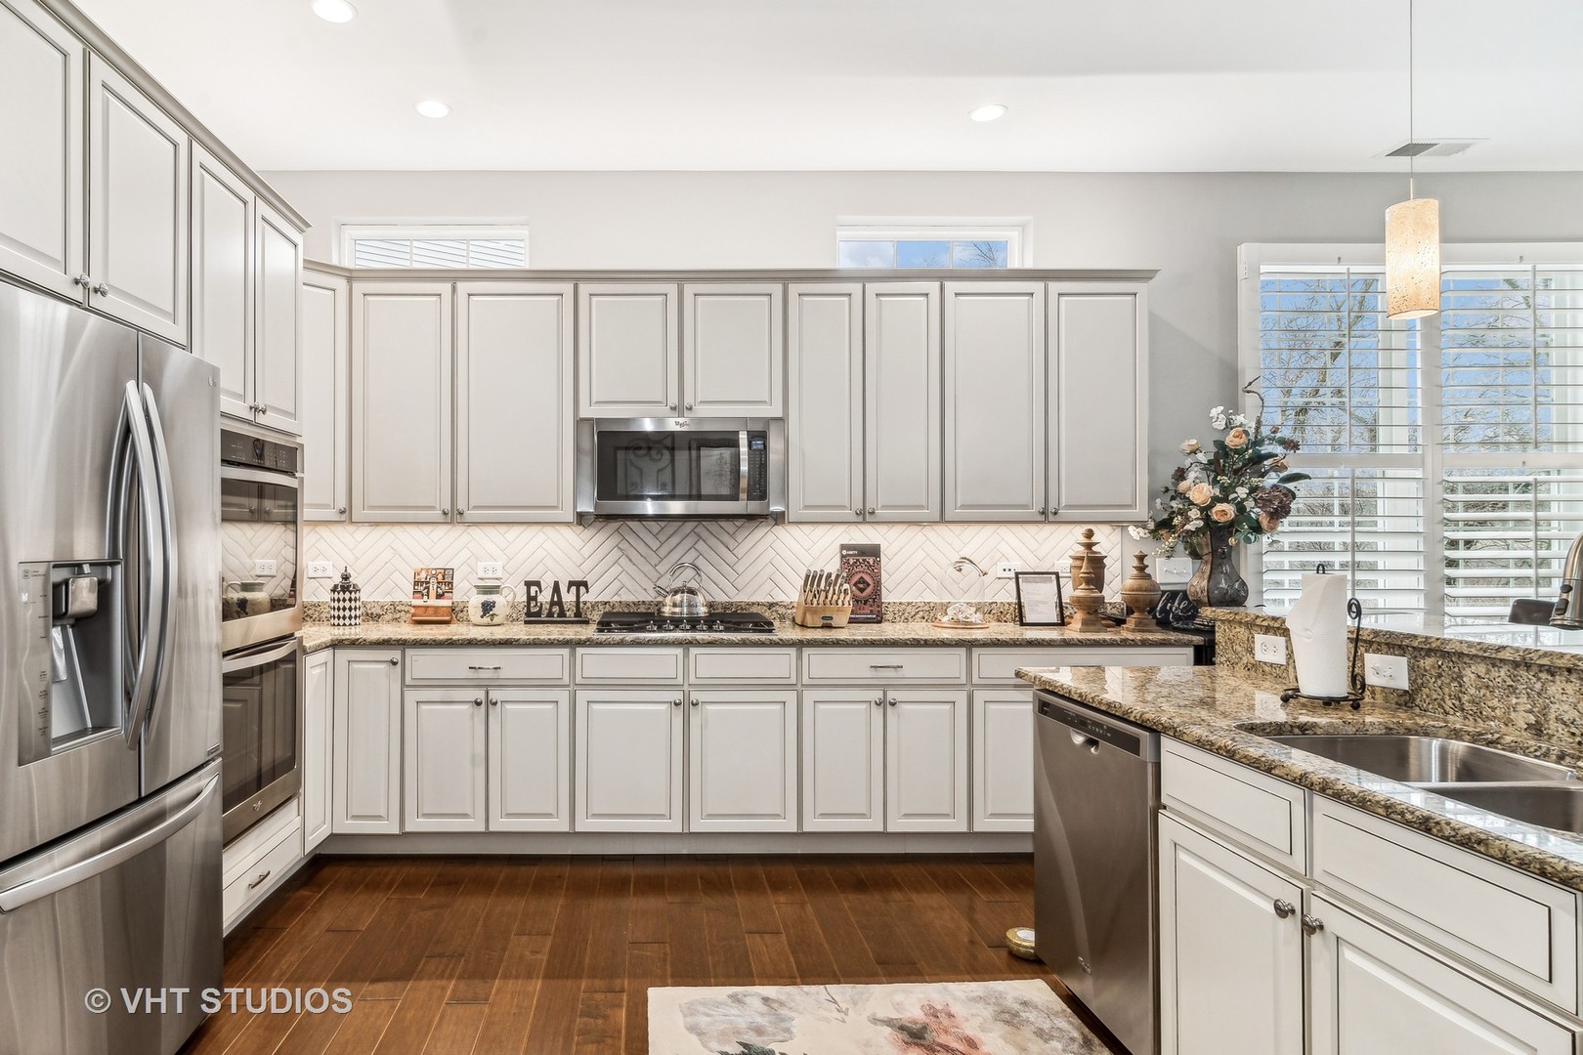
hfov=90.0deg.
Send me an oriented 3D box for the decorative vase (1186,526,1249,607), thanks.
[{"bbox_3d":[1.400,0.122,2.600,0.197,0.275,0.190,0,0,0],"label":"decorative vase"}]

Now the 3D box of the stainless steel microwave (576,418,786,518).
[{"bbox_3d":[-0.495,-0.255,3.600,0.880,0.435,0.400,0,-1,0],"label":"stainless steel microwave"}]

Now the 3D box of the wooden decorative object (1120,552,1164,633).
[{"bbox_3d":[1.505,0.272,3.390,0.175,0.332,0.175,0,-1,0],"label":"wooden decorative object"}]

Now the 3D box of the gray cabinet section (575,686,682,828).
[{"bbox_3d":[-0.647,0.930,3.450,0.440,0.571,0.580,0,0,0],"label":"gray cabinet section"}]

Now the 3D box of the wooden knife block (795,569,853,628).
[{"bbox_3d":[0.148,0.316,3.630,0.230,0.270,0.160,0,0,-6],"label":"wooden knife block"}]

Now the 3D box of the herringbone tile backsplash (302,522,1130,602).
[{"bbox_3d":[-0.400,0.161,3.735,4.000,0.380,0.025,0,0,0],"label":"herringbone tile backsplash"}]

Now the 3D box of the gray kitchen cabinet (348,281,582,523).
[{"bbox_3d":[-1.455,-0.565,3.600,0.990,1.070,0.320,0,0,0],"label":"gray kitchen cabinet"}]

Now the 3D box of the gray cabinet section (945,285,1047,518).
[{"bbox_3d":[0.884,-0.550,3.615,0.448,1.042,0.330,0,0,0],"label":"gray cabinet section"}]

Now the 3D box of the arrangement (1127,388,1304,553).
[{"bbox_3d":[1.352,-0.170,2.510,0.530,0.520,0.430,0,-1,6],"label":"arrangement"}]

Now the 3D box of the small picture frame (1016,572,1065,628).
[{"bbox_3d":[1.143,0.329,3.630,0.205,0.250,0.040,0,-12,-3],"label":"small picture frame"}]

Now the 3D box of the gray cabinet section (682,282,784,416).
[{"bbox_3d":[-0.253,-0.774,3.615,0.442,0.583,0.330,0,0,0],"label":"gray cabinet section"}]

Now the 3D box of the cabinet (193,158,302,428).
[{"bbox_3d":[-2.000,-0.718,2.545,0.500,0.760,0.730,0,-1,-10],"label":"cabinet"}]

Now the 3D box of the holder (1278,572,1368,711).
[{"bbox_3d":[1.285,0.265,1.915,0.210,0.330,0.190,0,0,0],"label":"holder"}]

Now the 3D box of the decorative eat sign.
[{"bbox_3d":[-1.073,0.343,3.635,0.302,0.195,0.055,0,-1,0],"label":"decorative eat sign"}]

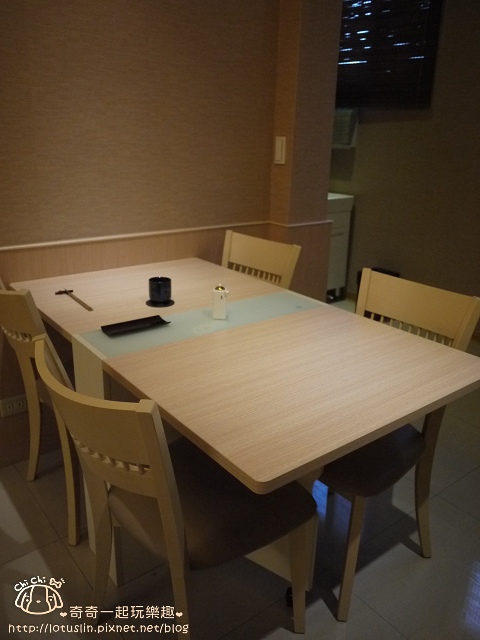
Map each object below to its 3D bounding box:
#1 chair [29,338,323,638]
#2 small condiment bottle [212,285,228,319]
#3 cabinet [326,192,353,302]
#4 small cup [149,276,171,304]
[{"bbox_3d":[-0.148,0.439,1.207,0.580,0.855,0.450,-16,26,-41],"label":"chair"},{"bbox_3d":[-0.055,-0.056,1.547,0.046,0.102,0.040,4,20,7],"label":"small condiment bottle"},{"bbox_3d":[0.522,-0.571,4.144,0.530,0.840,0.460,-13,24,-36],"label":"cabinet"},{"bbox_3d":[-0.257,-0.094,1.665,0.071,0.073,0.071,1,19,-1],"label":"small cup"}]

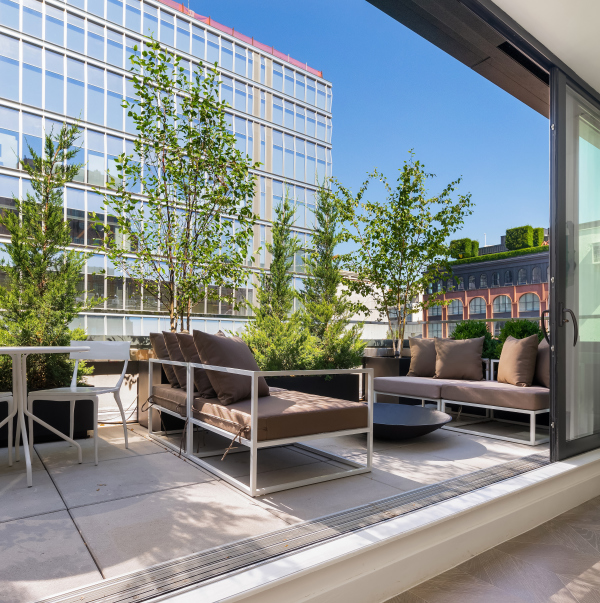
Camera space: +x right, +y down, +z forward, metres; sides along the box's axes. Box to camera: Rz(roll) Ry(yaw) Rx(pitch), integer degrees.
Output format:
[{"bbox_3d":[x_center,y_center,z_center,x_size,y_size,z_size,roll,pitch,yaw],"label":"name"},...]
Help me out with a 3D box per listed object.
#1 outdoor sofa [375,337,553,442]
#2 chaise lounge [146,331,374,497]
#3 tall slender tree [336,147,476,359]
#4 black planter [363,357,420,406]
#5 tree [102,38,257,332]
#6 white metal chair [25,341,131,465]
[{"bbox_3d":[1.640,0.765,4.180,0.860,0.850,1.720,2,-3,-35],"label":"outdoor sofa"},{"bbox_3d":[-0.435,0.651,3.201,0.889,0.869,1.798,4,-6,-36],"label":"chaise lounge"},{"bbox_3d":[1.400,-0.645,5.720,1.650,2.750,1.500,0,-3,0],"label":"tall slender tree"},{"bbox_3d":[1.221,0.978,5.392,0.606,0.616,0.606,4,-6,-36],"label":"black planter"},{"bbox_3d":[-1.130,-1.020,4.050,1.380,2.920,1.300,2,-3,-35],"label":"tree"},{"bbox_3d":[-1.510,0.670,2.990,0.490,0.800,0.530,0,-3,6],"label":"white metal chair"}]

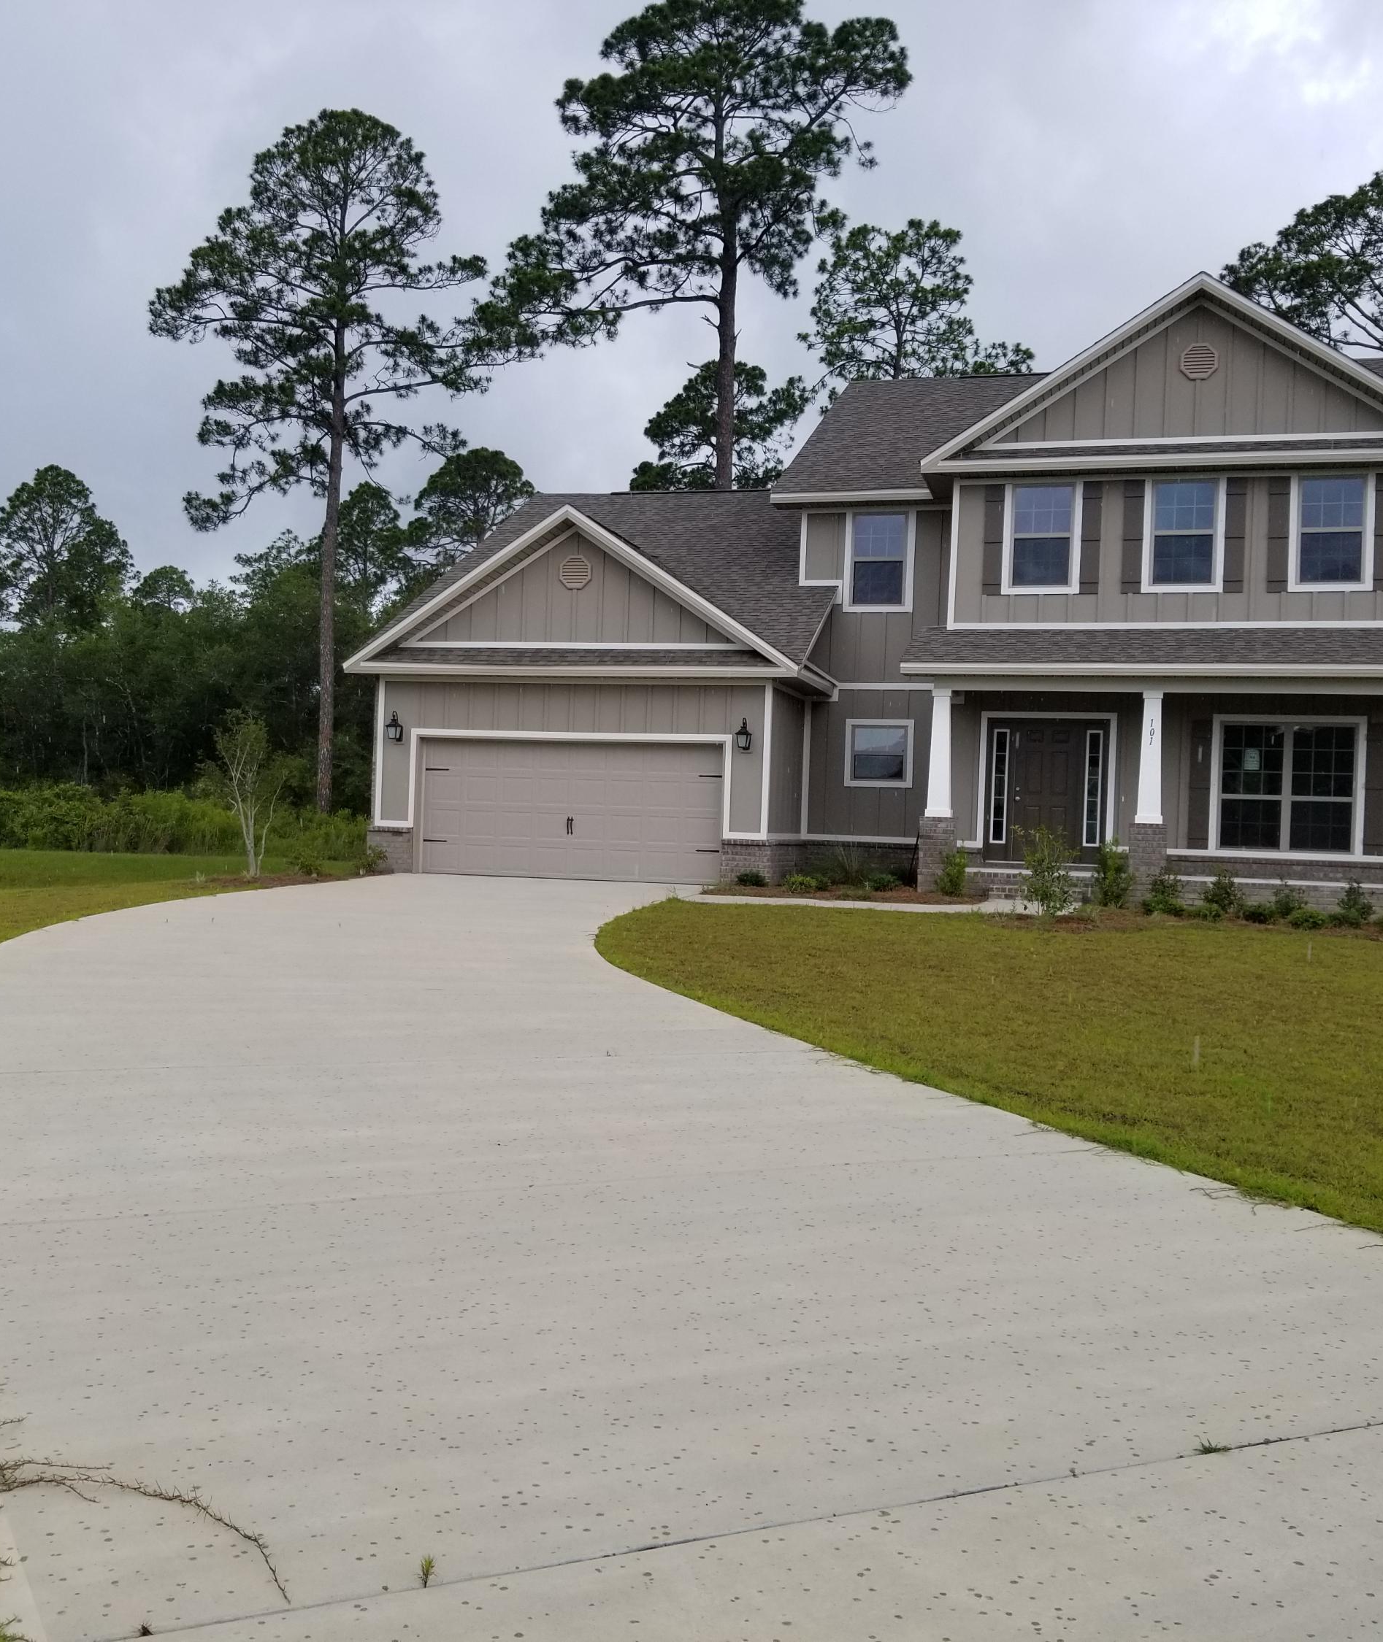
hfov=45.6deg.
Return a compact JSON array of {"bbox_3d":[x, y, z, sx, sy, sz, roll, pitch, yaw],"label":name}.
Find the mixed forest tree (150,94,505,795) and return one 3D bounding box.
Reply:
[{"bbox_3d":[-9.460,-8.968,43.000,9.300,19.400,8.800,2,-1,15],"label":"mixed forest tree"}]

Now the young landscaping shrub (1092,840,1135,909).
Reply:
[{"bbox_3d":[5.699,0.718,22.274,0.579,0.904,0.579,2,-1,15],"label":"young landscaping shrub"}]

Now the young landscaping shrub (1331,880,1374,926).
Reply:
[{"bbox_3d":[8.438,1.049,21.017,0.546,0.590,0.546,2,-1,15],"label":"young landscaping shrub"}]

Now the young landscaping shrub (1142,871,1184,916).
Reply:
[{"bbox_3d":[6.206,0.956,21.616,0.562,0.585,0.562,2,-1,15],"label":"young landscaping shrub"}]

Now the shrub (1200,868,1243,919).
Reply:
[{"bbox_3d":[6.889,0.959,21.433,0.557,0.646,0.557,2,-1,15],"label":"shrub"}]

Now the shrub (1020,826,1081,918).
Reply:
[{"bbox_3d":[4.613,0.662,21.220,0.772,1.214,0.772,2,-1,15],"label":"shrub"}]

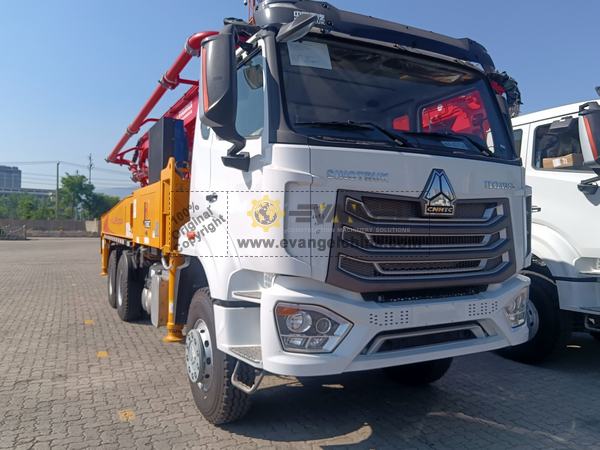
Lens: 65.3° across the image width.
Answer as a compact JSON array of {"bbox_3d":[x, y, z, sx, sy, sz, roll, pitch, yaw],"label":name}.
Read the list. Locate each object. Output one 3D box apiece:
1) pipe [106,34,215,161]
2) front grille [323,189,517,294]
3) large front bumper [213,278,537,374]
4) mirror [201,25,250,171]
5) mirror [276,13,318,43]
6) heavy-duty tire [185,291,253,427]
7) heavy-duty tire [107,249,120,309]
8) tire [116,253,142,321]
[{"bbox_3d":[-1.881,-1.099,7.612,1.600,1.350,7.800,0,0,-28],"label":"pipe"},{"bbox_3d":[0.900,0.112,3.116,1.640,0.630,0.160,1,0,-28],"label":"front grille"},{"bbox_3d":[0.713,0.593,3.532,2.480,0.580,0.920,0,0,-28],"label":"large front bumper"},{"bbox_3d":[-0.484,-0.809,3.059,0.310,0.920,0.240,0,0,-28],"label":"mirror"},{"bbox_3d":[-0.019,-1.232,2.940,0.310,0.150,0.150,0,0,42],"label":"mirror"},{"bbox_3d":[-0.694,1.083,3.957,0.310,1.085,1.085,0,0,-28],"label":"heavy-duty tire"},{"bbox_3d":[-3.505,1.045,9.076,0.310,1.085,1.085,0,0,-28],"label":"heavy-duty tire"},{"bbox_3d":[-2.863,1.054,7.861,0.310,1.085,1.085,0,0,-28],"label":"tire"}]

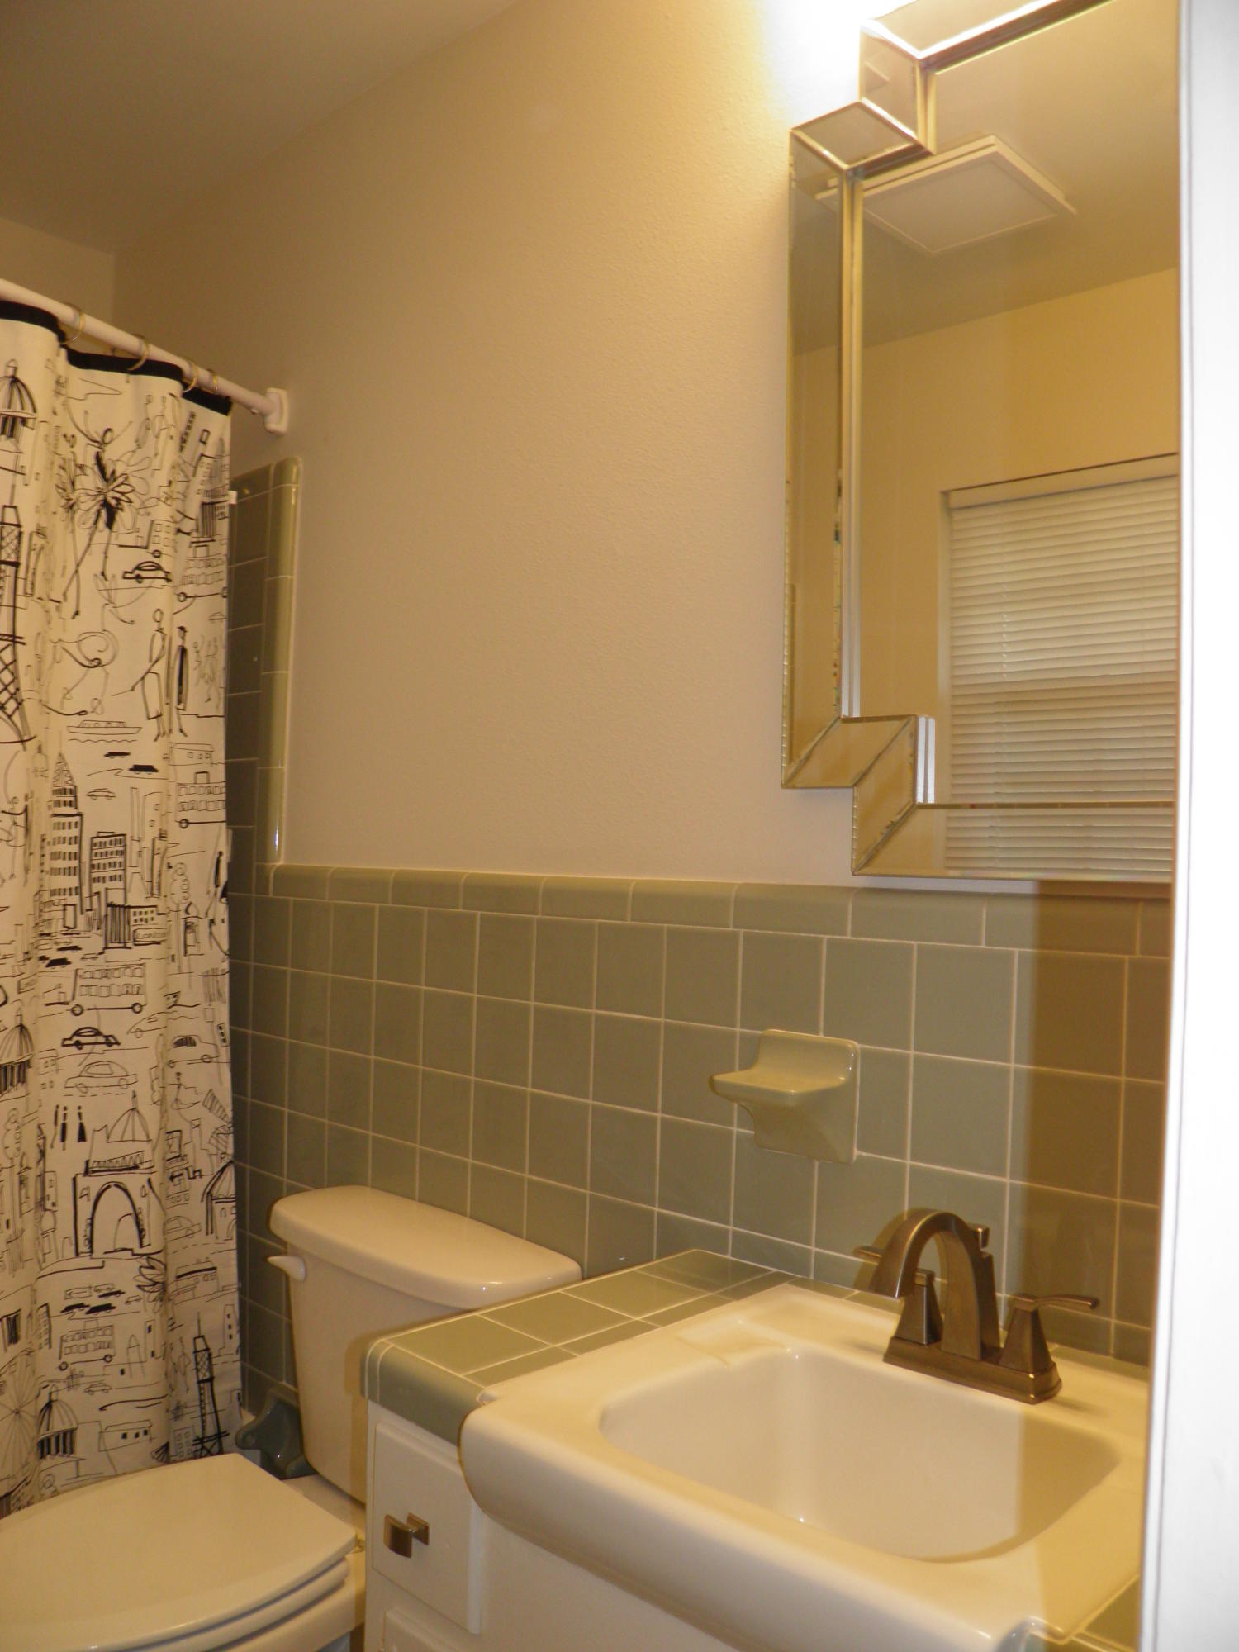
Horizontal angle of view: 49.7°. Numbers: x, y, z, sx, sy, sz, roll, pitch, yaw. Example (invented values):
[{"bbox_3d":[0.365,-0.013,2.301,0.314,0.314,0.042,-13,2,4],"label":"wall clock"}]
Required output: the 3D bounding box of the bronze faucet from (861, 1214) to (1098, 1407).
[{"bbox_3d":[0.267,0.391,1.103,0.231,0.158,0.187,0,-3,42],"label":"bronze faucet"}]

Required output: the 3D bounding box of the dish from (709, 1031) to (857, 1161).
[{"bbox_3d":[0.169,0.285,1.392,0.124,0.123,0.095,0,-3,42],"label":"dish"}]

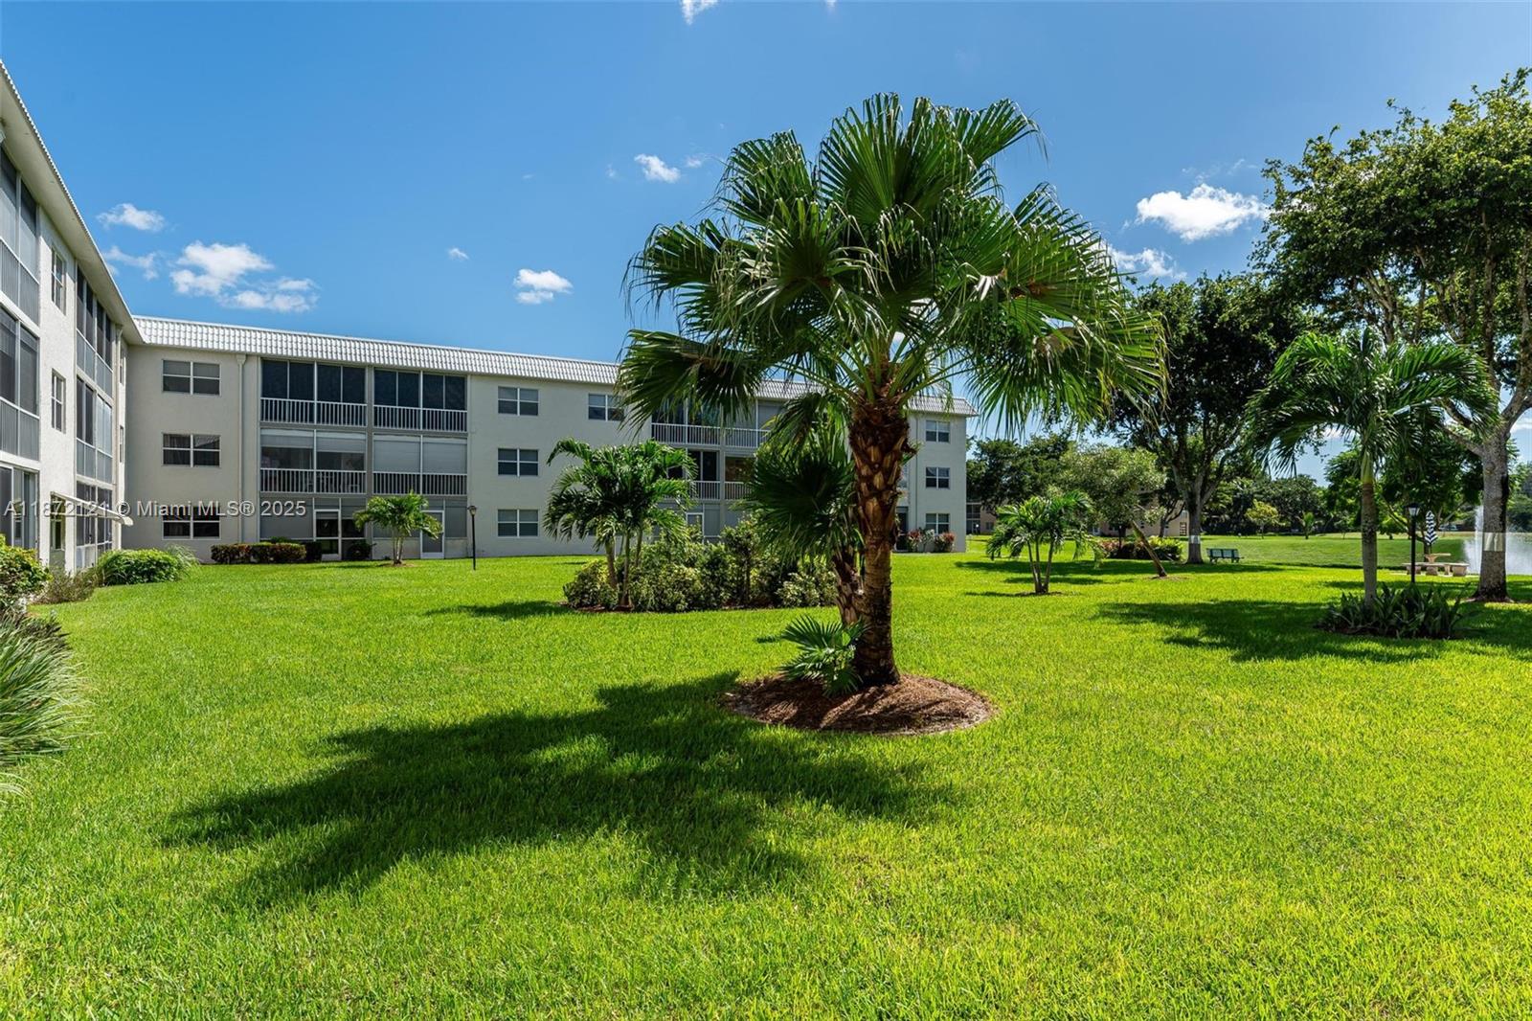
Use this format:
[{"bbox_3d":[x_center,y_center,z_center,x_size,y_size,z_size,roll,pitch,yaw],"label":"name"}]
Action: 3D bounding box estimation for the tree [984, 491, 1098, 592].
[{"bbox_3d":[6.350,0.740,20.400,2.500,2.360,2.400,0,-1,0],"label":"tree"}]

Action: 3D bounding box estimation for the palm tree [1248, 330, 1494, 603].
[{"bbox_3d":[9.250,-0.500,13.650,3.400,4.400,3.300,0,-1,0],"label":"palm tree"}]

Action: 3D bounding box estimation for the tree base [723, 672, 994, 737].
[{"bbox_3d":[0.800,1.560,7.730,2.320,0.260,2.250,0,-1,0],"label":"tree base"}]

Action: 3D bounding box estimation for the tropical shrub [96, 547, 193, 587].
[{"bbox_3d":[-16.300,1.480,23.500,2.100,0.980,2.600,0,-1,-31],"label":"tropical shrub"}]

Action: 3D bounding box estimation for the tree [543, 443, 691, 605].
[{"bbox_3d":[-2.660,0.240,16.300,2.700,3.100,2.600,0,-1,0],"label":"tree"}]

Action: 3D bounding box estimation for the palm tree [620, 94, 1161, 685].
[{"bbox_3d":[1.070,-1.030,7.700,4.500,5.000,4.300,0,-1,0],"label":"palm tree"}]

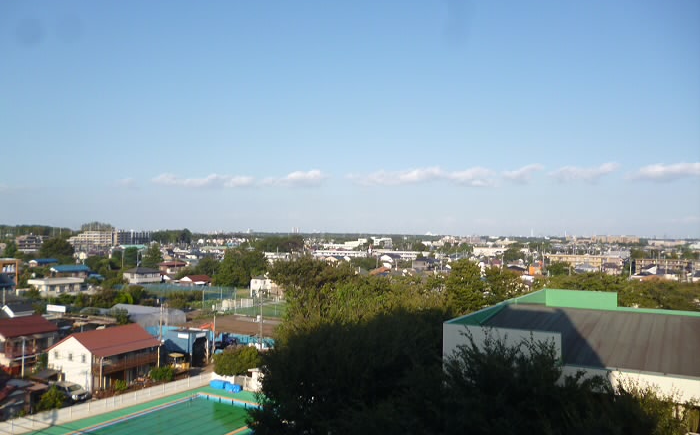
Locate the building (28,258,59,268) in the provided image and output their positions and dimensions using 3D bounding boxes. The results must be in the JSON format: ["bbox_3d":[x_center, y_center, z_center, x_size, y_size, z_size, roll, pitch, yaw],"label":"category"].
[{"bbox_3d":[-178.347,27.123,330.000,9.000,6.800,13.500,-1,-2,33],"label":"building"}]

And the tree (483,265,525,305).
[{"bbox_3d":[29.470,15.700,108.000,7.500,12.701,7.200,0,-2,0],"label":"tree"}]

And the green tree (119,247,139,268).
[{"bbox_3d":[-105.148,21.082,270.000,9.000,13.068,8.500,0,-2,0],"label":"green tree"}]

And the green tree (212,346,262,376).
[{"bbox_3d":[-14.991,19.986,75.446,6.100,4.800,5.400,1,-2,-11],"label":"green tree"}]

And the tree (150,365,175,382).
[{"bbox_3d":[-25.633,21.359,77.405,3.000,2.000,2.200,1,-2,-24],"label":"tree"}]

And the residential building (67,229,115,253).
[{"bbox_3d":[-252.017,25.347,552.000,41.000,23.500,12.000,0,-2,3],"label":"residential building"}]

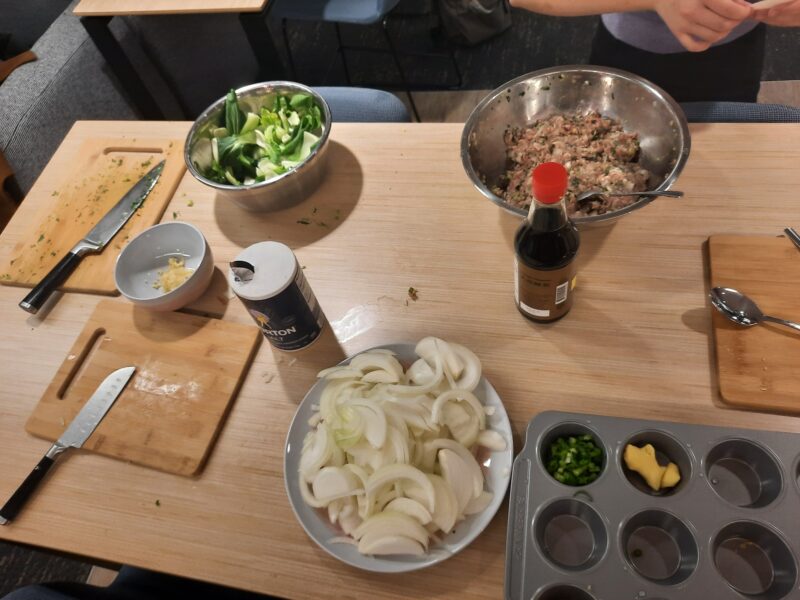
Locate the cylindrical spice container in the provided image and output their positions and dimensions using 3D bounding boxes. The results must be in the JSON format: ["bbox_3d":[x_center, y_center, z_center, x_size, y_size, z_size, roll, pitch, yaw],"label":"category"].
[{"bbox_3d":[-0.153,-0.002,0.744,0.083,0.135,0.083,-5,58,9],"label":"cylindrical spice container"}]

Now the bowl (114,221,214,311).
[{"bbox_3d":[-0.335,-0.041,0.848,0.136,0.067,0.136,-5,58,9],"label":"bowl"}]

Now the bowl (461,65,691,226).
[{"bbox_3d":[0.233,-0.183,0.793,0.283,0.105,0.283,-5,58,9],"label":"bowl"}]

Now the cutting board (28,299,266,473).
[{"bbox_3d":[-0.345,0.111,0.786,0.277,0.015,0.207,8,61,17],"label":"cutting board"}]

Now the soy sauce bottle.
[{"bbox_3d":[0.168,-0.061,0.657,0.075,0.228,0.075,-5,58,9],"label":"soy sauce bottle"}]

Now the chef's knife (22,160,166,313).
[{"bbox_3d":[-0.485,-0.116,0.935,0.045,0.025,0.328,20,64,22],"label":"chef's knife"}]

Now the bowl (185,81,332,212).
[{"bbox_3d":[-0.207,-0.227,0.915,0.231,0.103,0.231,-5,58,9],"label":"bowl"}]

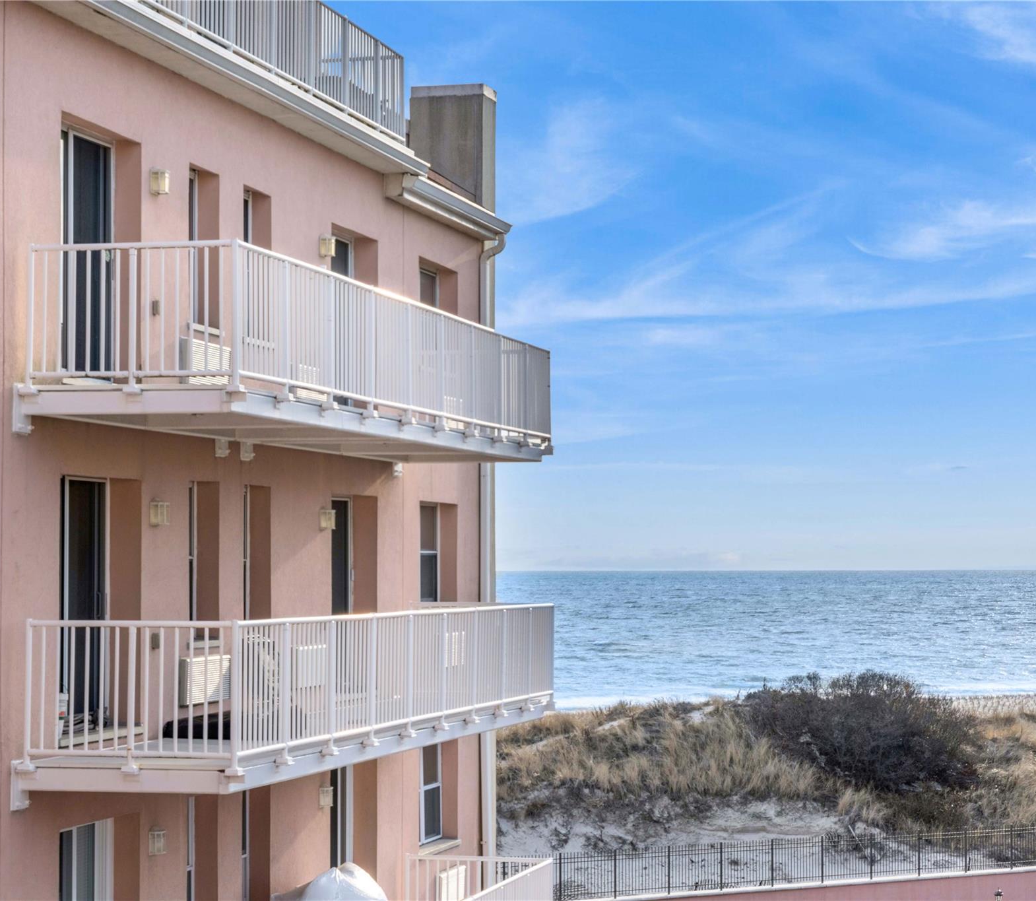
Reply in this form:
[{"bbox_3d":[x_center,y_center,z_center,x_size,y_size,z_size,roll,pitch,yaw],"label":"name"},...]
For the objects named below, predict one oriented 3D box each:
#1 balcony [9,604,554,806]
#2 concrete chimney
[{"bbox_3d":[-1.642,2.135,22.199,1.770,1.370,9.460,-1,-3,15],"label":"balcony"},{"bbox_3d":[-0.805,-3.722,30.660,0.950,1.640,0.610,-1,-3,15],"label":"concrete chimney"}]

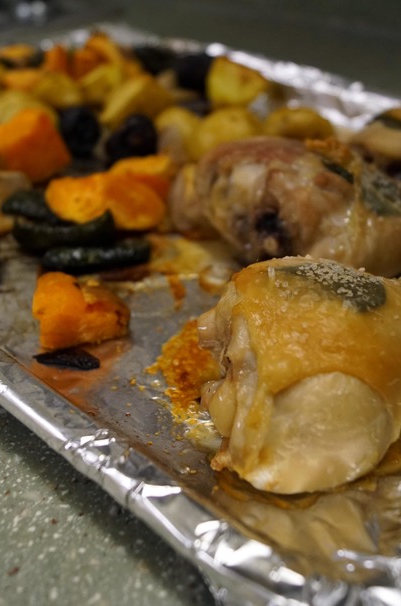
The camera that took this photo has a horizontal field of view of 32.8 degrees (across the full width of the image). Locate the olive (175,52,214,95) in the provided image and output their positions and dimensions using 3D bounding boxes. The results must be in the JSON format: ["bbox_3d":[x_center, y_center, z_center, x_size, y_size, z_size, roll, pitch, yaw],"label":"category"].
[{"bbox_3d":[-0.003,-0.152,0.455,0.029,0.028,0.029,0,37,0],"label":"olive"}]

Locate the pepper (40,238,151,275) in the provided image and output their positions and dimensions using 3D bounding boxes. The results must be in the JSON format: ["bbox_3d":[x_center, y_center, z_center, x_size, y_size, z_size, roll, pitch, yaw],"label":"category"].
[{"bbox_3d":[-0.044,-0.020,0.288,0.046,0.015,0.015,-5,37,-7],"label":"pepper"}]

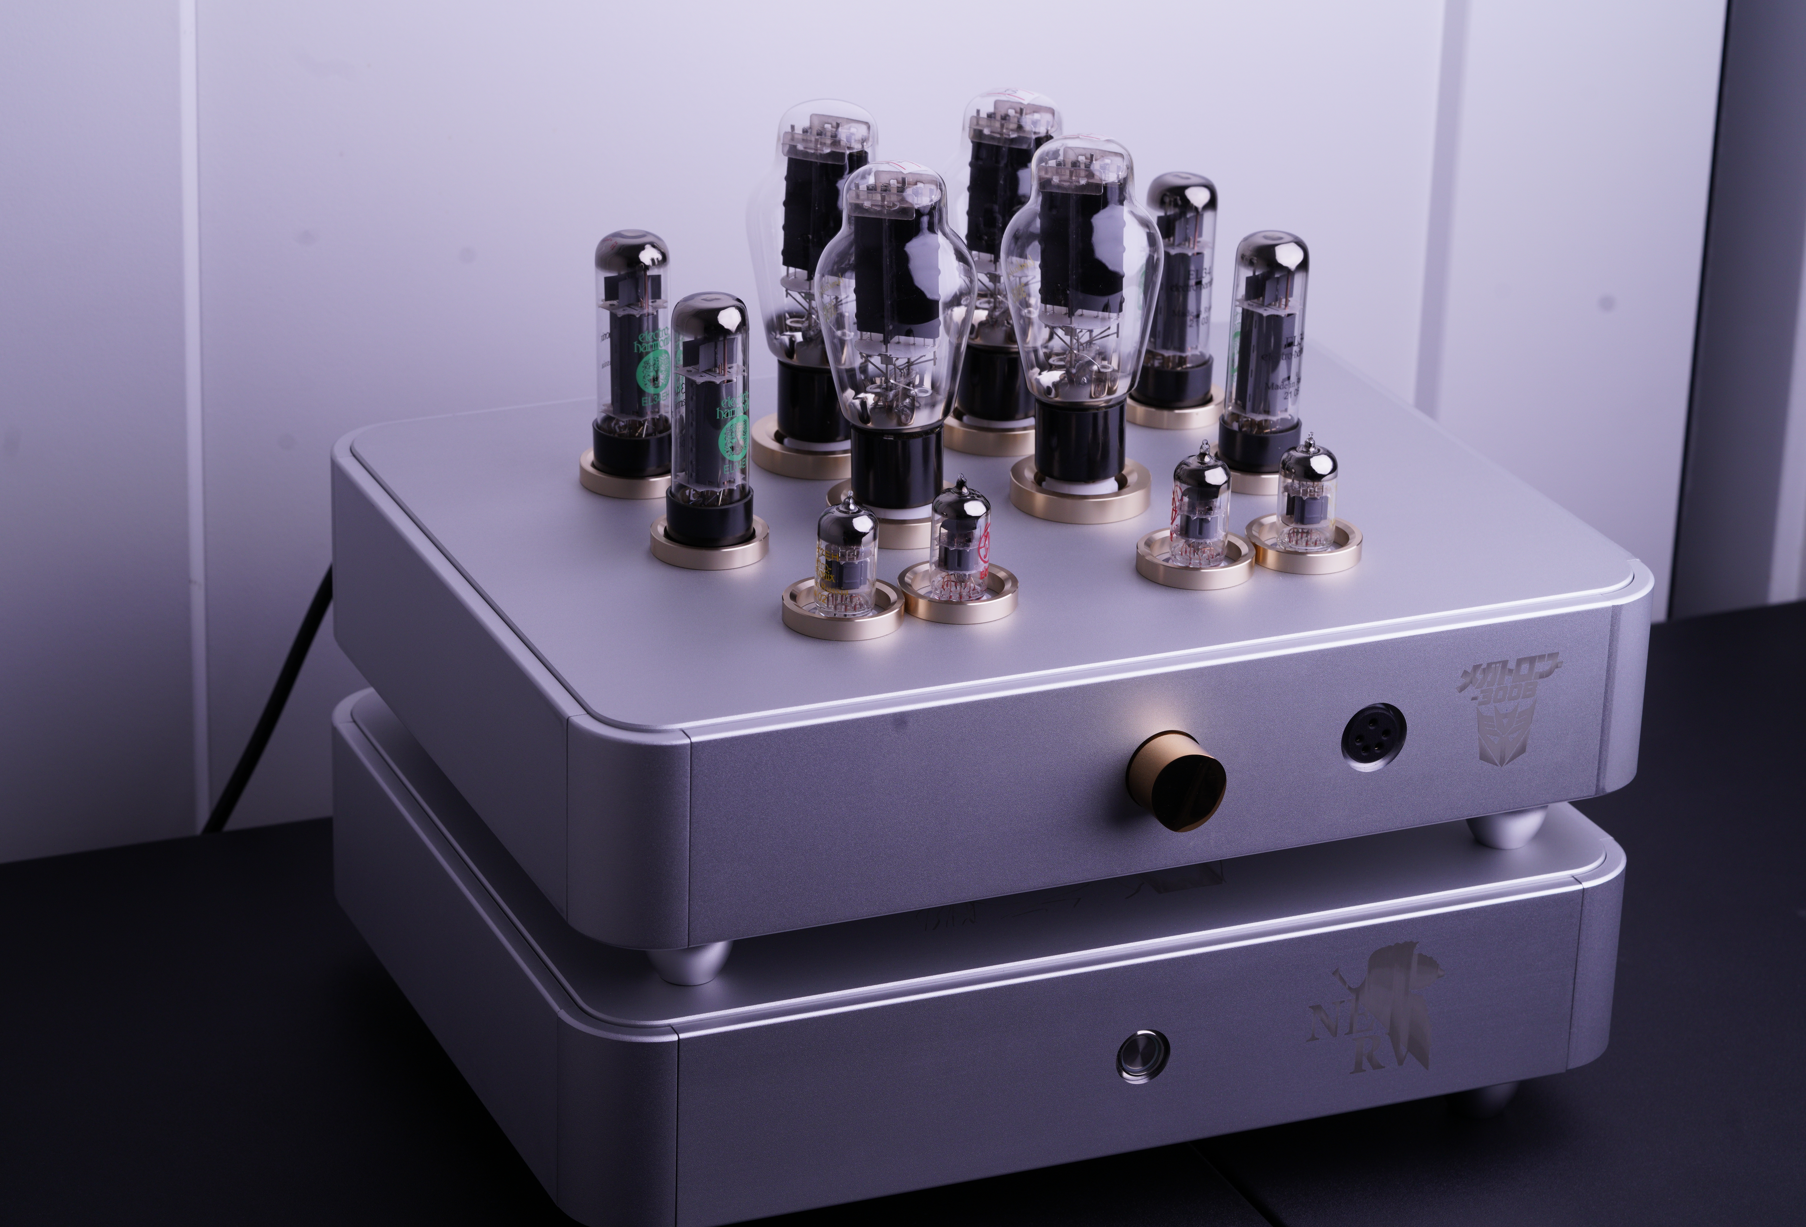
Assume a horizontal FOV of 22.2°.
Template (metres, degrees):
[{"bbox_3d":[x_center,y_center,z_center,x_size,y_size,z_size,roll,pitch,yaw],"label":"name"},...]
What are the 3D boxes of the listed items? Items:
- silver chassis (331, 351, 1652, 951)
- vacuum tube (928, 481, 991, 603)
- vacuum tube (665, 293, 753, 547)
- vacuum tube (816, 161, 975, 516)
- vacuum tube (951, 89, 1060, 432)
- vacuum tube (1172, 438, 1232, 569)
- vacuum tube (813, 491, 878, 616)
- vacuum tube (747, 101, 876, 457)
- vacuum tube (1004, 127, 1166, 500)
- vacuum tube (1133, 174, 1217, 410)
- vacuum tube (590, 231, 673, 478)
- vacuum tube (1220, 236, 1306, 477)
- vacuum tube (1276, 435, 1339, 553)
[{"bbox_3d":[0.030,-0.004,1.826,0.444,0.081,0.332,-8,25,-23],"label":"silver chassis"},{"bbox_3d":[0.022,-0.030,1.714,0.022,0.047,0.022,2,23,-1],"label":"vacuum tube"},{"bbox_3d":[-0.073,-0.074,1.743,0.033,0.094,0.033,2,23,-1],"label":"vacuum tube"},{"bbox_3d":[-0.003,-0.107,1.762,0.061,0.132,0.061,2,23,-1],"label":"vacuum tube"},{"bbox_3d":[0.040,-0.140,1.819,0.061,0.136,0.061,2,22,-1],"label":"vacuum tube"},{"bbox_3d":[0.113,-0.043,1.752,0.022,0.048,0.022,2,23,-1],"label":"vacuum tube"},{"bbox_3d":[-0.021,-0.022,1.655,0.021,0.046,0.021,2,22,-1],"label":"vacuum tube"},{"bbox_3d":[-0.030,-0.132,1.789,0.061,0.138,0.061,2,22,-1],"label":"vacuum tube"},{"bbox_3d":[0.068,-0.114,1.753,0.061,0.139,0.061,-1,22,0],"label":"vacuum tube"},{"bbox_3d":[0.112,-0.134,1.899,0.033,0.095,0.033,2,23,-1],"label":"vacuum tube"},{"bbox_3d":[-0.105,-0.103,1.806,0.033,0.095,0.033,2,23,-1],"label":"vacuum tube"},{"bbox_3d":[0.141,-0.101,1.791,0.033,0.097,0.033,2,22,-1],"label":"vacuum tube"},{"bbox_3d":[0.152,-0.046,1.726,0.021,0.046,0.021,2,22,-1],"label":"vacuum tube"}]

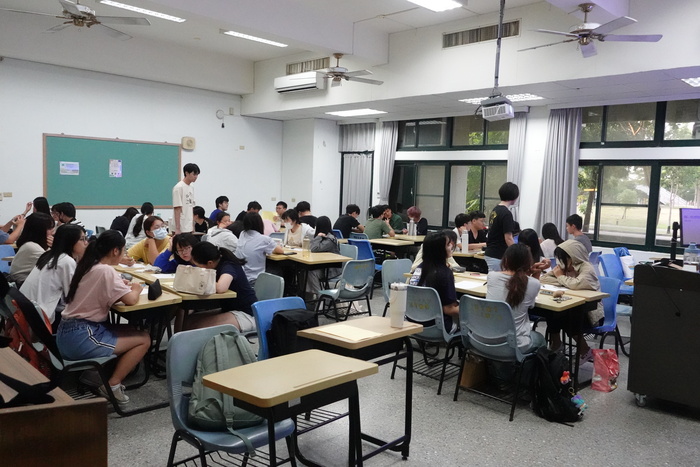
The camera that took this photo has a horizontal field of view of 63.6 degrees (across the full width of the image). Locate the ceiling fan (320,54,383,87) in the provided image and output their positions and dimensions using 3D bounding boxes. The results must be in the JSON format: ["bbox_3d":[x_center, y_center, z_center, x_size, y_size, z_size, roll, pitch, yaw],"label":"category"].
[{"bbox_3d":[-0.170,-2.331,7.969,1.380,0.410,1.380,-3,7,-44],"label":"ceiling fan"}]

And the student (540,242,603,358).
[{"bbox_3d":[1.959,0.615,5.017,0.620,1.139,0.480,-2,7,-42],"label":"student"}]

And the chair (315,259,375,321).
[{"bbox_3d":[-0.063,0.634,5.949,0.460,0.790,0.520,-3,7,-44],"label":"chair"}]

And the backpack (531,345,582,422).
[{"bbox_3d":[1.425,1.019,3.867,0.290,0.440,0.270,-3,7,-44],"label":"backpack"}]

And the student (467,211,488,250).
[{"bbox_3d":[1.781,0.322,7.485,0.480,1.220,0.720,-3,7,-44],"label":"student"}]

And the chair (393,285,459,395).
[{"bbox_3d":[0.702,0.791,4.547,0.530,0.790,0.480,-3,7,-45],"label":"chair"}]

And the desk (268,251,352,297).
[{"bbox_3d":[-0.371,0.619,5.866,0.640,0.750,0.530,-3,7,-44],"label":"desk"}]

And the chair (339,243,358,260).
[{"bbox_3d":[-0.243,0.535,7.109,0.530,0.790,0.470,-3,7,-45],"label":"chair"}]

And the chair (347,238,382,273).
[{"bbox_3d":[0.268,0.479,7.610,0.540,0.795,0.480,-3,7,-45],"label":"chair"}]

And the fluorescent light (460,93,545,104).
[{"bbox_3d":[2.218,-1.966,8.216,0.600,0.070,1.200,-3,7,-44],"label":"fluorescent light"}]

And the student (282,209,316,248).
[{"bbox_3d":[-0.716,0.292,7.329,0.750,1.200,0.480,-3,7,-45],"label":"student"}]

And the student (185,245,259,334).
[{"bbox_3d":[-1.002,0.608,4.262,0.780,1.080,0.480,-3,7,-45],"label":"student"}]

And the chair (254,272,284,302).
[{"bbox_3d":[-0.830,0.722,4.391,0.500,0.780,0.460,-3,7,-44],"label":"chair"}]

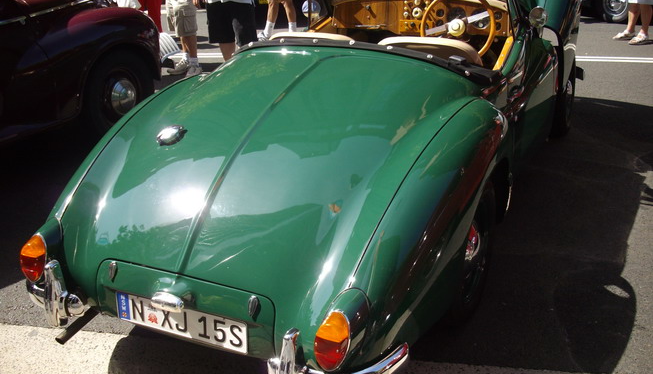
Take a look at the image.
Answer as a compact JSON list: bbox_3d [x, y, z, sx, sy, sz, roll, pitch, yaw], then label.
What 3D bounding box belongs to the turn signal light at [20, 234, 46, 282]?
[{"bbox_3d":[-1.025,0.250,2.445,0.115,0.180,0.080,12,27,29],"label":"turn signal light"}]

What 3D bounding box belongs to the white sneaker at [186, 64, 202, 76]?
[{"bbox_3d":[-1.255,-1.065,6.638,0.110,0.120,0.295,7,25,20],"label":"white sneaker"}]

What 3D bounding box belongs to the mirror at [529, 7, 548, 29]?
[{"bbox_3d":[1.100,-0.879,3.620,0.105,0.110,0.055,13,28,31],"label":"mirror"}]

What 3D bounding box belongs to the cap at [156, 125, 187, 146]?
[{"bbox_3d":[-0.603,-0.194,2.706,0.108,0.045,0.105,-1,41,29],"label":"cap"}]

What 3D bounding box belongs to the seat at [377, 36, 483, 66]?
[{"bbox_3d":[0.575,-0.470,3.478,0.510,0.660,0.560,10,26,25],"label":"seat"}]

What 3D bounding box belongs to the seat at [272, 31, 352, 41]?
[{"bbox_3d":[0.037,-0.559,3.782,0.500,0.640,0.620,9,26,25],"label":"seat"}]

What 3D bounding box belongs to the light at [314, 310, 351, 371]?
[{"bbox_3d":[0.022,0.433,1.990,0.115,0.185,0.100,10,26,25],"label":"light"}]

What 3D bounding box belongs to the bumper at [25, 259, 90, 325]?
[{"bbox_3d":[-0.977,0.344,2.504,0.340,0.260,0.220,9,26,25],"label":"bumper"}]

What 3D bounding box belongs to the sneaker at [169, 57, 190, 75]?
[{"bbox_3d":[-1.455,-1.196,6.956,0.295,0.120,0.110,-17,27,-29],"label":"sneaker"}]

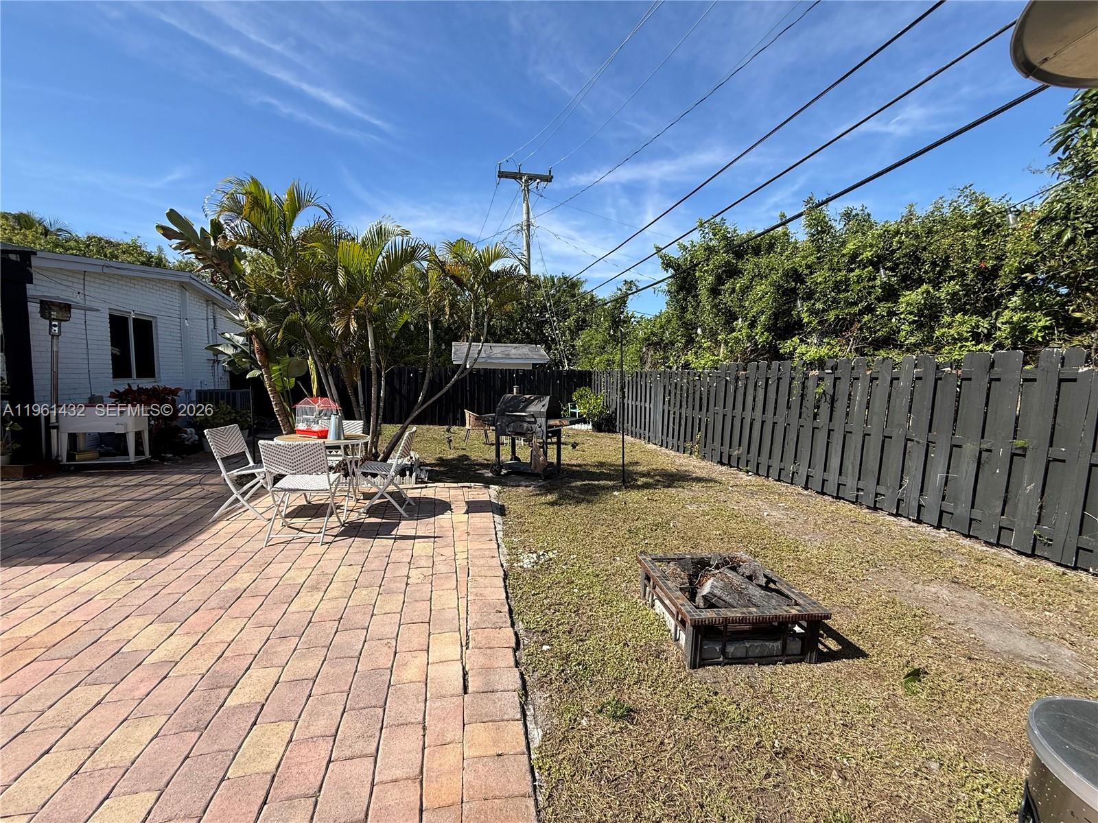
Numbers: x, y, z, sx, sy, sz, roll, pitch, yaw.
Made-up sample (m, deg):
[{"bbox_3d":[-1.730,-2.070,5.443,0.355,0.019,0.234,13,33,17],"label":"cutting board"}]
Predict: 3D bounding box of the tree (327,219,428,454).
[{"bbox_3d":[-2.565,-1.125,6.656,1.500,3.500,1.500,-1,5,-21],"label":"tree"}]

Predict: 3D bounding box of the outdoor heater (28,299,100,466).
[{"bbox_3d":[-6.575,-0.359,5.924,0.850,2.280,0.850,4,3,42],"label":"outdoor heater"}]

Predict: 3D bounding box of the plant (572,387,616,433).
[{"bbox_3d":[1.070,-0.053,10.877,1.020,1.100,0.950,0,4,0],"label":"plant"}]

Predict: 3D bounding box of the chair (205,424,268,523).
[{"bbox_3d":[-2.822,0.555,4.186,0.570,0.840,0.480,0,4,-5],"label":"chair"}]

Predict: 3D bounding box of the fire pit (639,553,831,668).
[{"bbox_3d":[0.958,1.064,2.478,0.720,0.260,0.730,0,5,-6],"label":"fire pit"}]

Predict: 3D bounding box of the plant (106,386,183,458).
[{"bbox_3d":[-6.194,0.161,6.791,0.900,1.120,0.850,-4,6,-42],"label":"plant"}]

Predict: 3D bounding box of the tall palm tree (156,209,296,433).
[{"bbox_3d":[-4.680,-1.025,6.441,1.950,3.650,1.600,0,4,0],"label":"tall palm tree"}]

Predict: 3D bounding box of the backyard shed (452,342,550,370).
[{"bbox_3d":[-2.100,-1.588,19.536,4.000,2.850,3.700,-1,4,-13],"label":"backyard shed"}]

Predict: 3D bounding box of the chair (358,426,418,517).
[{"bbox_3d":[-1.541,0.560,4.223,0.510,0.800,0.450,0,5,-7],"label":"chair"}]

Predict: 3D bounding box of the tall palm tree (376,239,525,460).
[{"bbox_3d":[-1.440,-0.912,6.509,2.100,3.250,1.600,-1,5,-12],"label":"tall palm tree"}]

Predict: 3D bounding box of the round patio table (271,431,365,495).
[{"bbox_3d":[-2.097,0.602,4.149,0.830,0.720,0.830,-2,5,-27],"label":"round patio table"}]

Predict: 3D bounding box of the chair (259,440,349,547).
[{"bbox_3d":[-1.960,0.603,3.553,0.490,0.840,0.580,-1,4,-7],"label":"chair"}]

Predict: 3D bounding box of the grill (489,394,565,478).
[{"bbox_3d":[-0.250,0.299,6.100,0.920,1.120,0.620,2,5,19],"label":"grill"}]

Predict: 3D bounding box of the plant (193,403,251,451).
[{"bbox_3d":[-5.800,0.265,7.943,0.880,0.850,0.800,0,4,0],"label":"plant"}]

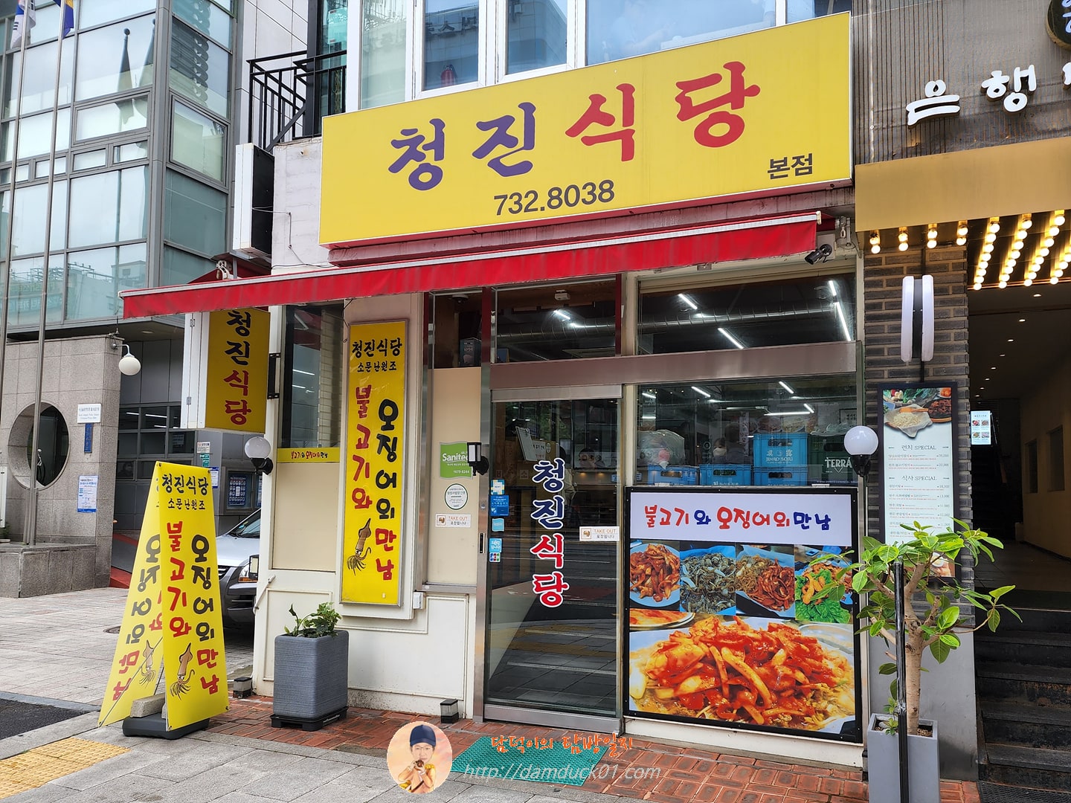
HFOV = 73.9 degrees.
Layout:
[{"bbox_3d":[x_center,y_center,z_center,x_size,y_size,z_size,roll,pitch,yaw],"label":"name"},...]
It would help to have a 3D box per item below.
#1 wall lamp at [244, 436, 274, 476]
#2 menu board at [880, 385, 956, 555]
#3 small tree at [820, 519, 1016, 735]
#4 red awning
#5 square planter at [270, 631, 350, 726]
[{"bbox_3d":[-2.067,0.404,5.320,0.175,0.290,0.235,-2,-5,19],"label":"wall lamp"},{"bbox_3d":[2.312,0.471,4.275,0.418,1.169,0.050,-2,-7,20],"label":"menu board"},{"bbox_3d":[1.802,1.054,3.350,0.820,1.000,0.750,-2,-5,19],"label":"small tree"},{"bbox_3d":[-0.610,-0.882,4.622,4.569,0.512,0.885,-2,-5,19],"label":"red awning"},{"bbox_3d":[-1.515,1.854,4.818,0.340,0.575,0.345,-2,-5,20],"label":"square planter"}]

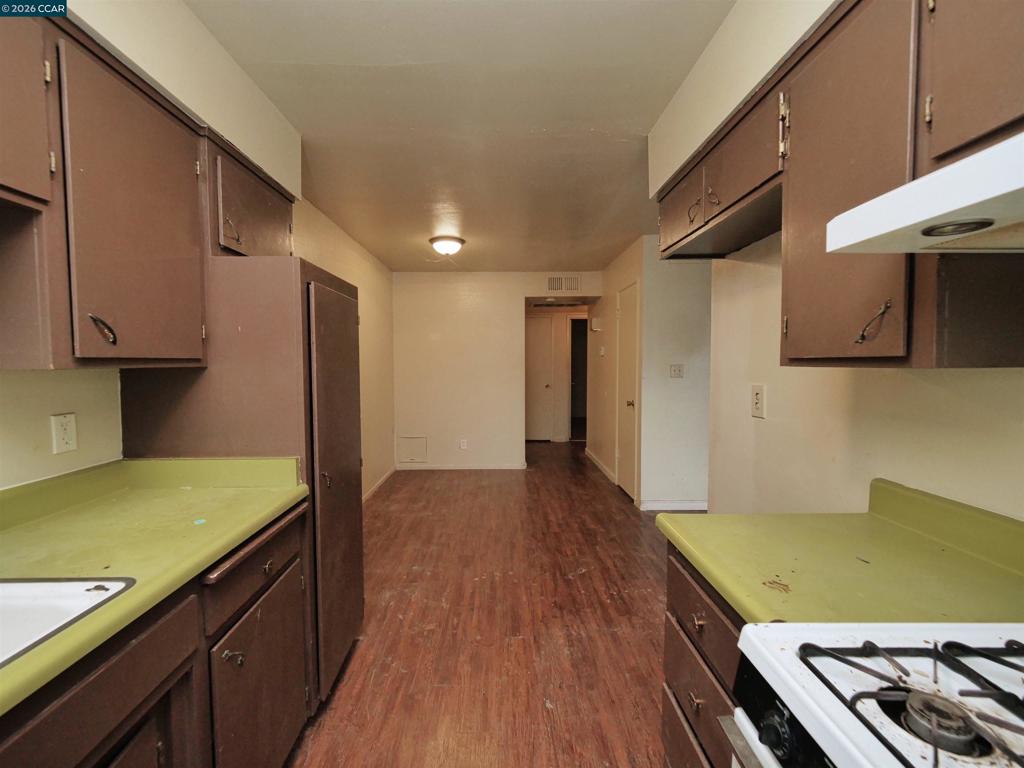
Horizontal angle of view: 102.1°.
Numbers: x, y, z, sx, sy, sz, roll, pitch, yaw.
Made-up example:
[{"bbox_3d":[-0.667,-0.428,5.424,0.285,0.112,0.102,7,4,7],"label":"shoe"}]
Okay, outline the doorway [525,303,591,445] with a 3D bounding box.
[{"bbox_3d":[0.748,-0.153,6.796,1.080,2.247,0.150,0,3,-1],"label":"doorway"}]

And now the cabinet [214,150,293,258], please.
[{"bbox_3d":[-1.188,-0.644,1.682,0.335,0.395,0.555,0,3,-1],"label":"cabinet"}]

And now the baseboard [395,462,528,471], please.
[{"bbox_3d":[-0.622,1.028,5.139,1.623,0.080,0.015,0,3,-1],"label":"baseboard"}]

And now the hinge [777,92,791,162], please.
[{"bbox_3d":[0.704,-0.668,1.076,0.020,0.170,0.045,0,3,-1],"label":"hinge"}]

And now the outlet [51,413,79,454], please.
[{"bbox_3d":[-1.341,0.148,1.247,0.010,0.114,0.068,0,3,-1],"label":"outlet"}]

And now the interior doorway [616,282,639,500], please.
[{"bbox_3d":[1.187,0.082,4.174,0.090,2.087,0.670,0,3,-1],"label":"interior doorway"}]

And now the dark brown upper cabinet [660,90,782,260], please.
[{"bbox_3d":[0.870,-0.699,1.489,0.375,0.295,0.825,0,3,-1],"label":"dark brown upper cabinet"}]

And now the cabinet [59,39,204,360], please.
[{"bbox_3d":[-1.176,-0.429,1.138,0.335,0.740,0.455,0,3,-1],"label":"cabinet"}]

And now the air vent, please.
[{"bbox_3d":[0.630,-1.220,5.030,0.425,0.210,0.025,0,3,-1],"label":"air vent"}]

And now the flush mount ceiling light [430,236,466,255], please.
[{"bbox_3d":[-0.572,-1.216,3.673,0.320,0.148,0.320,0,3,-1],"label":"flush mount ceiling light"}]

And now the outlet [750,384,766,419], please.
[{"bbox_3d":[1.046,0.074,1.766,0.010,0.138,0.086,0,3,-1],"label":"outlet"}]

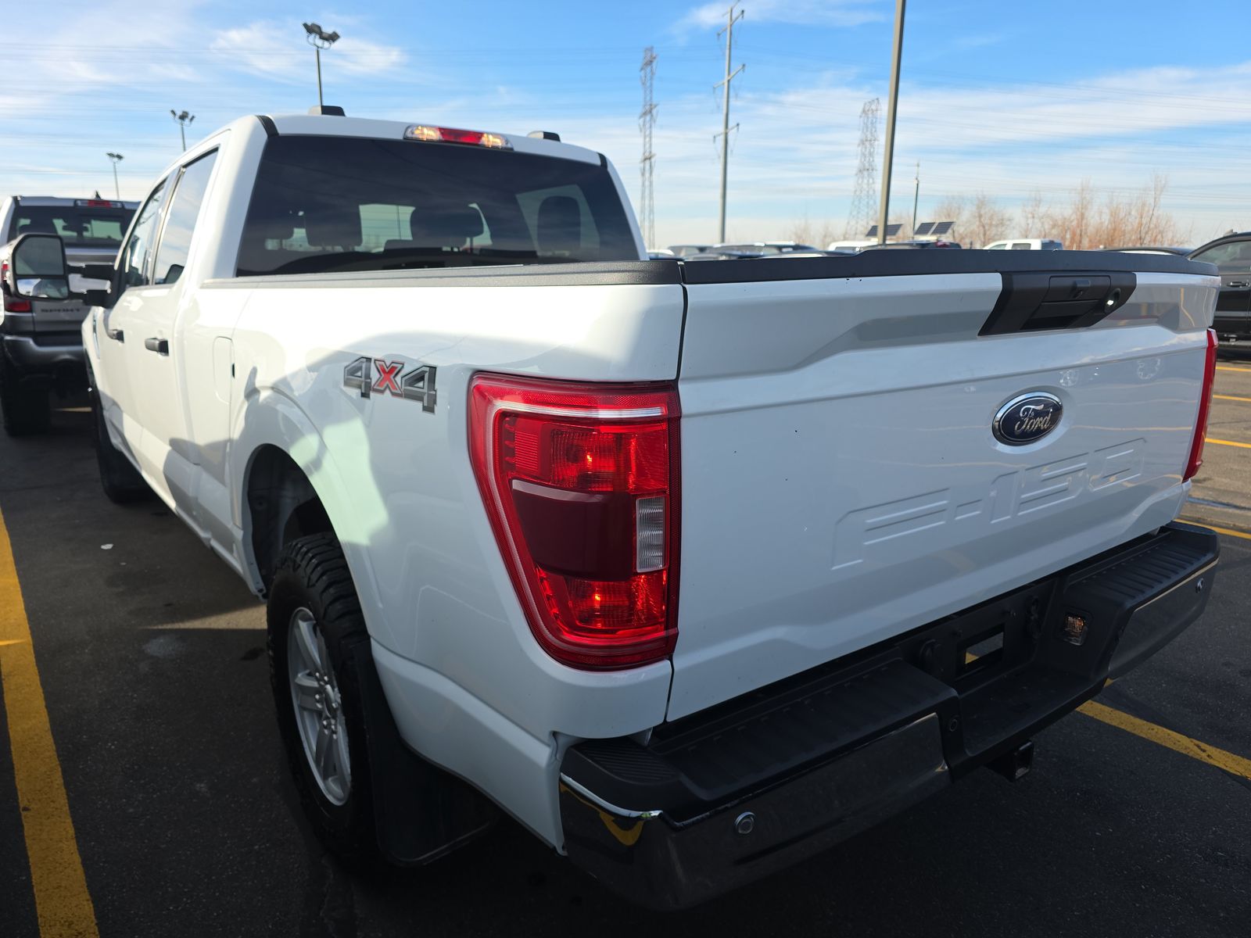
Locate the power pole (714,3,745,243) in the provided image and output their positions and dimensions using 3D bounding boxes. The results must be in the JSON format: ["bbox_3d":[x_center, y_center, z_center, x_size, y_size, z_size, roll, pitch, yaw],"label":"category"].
[{"bbox_3d":[10.948,-34.909,90.093,3.600,28.000,3.000,2,14,6],"label":"power pole"}]

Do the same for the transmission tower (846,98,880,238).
[{"bbox_3d":[60.185,-71.056,209.951,9.000,42.000,9.000,4,14,15],"label":"transmission tower"}]

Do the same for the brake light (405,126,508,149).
[{"bbox_3d":[-0.616,-1.232,3.077,0.430,0.052,0.060,-9,17,-35],"label":"brake light"}]

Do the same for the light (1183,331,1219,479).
[{"bbox_3d":[1.370,-0.181,2.111,0.175,0.370,0.250,-9,17,-35],"label":"light"}]

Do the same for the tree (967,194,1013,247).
[{"bbox_3d":[33.056,-20.988,76.101,4.600,8.000,4.600,6,15,22],"label":"tree"}]

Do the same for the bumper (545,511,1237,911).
[{"bbox_3d":[0.722,0.377,1.598,1.930,0.245,0.220,-9,17,-35],"label":"bumper"}]

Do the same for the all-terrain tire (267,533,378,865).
[{"bbox_3d":[-0.676,0.562,2.079,0.280,0.810,0.810,-9,17,-35],"label":"all-terrain tire"}]

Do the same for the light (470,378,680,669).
[{"bbox_3d":[-0.065,0.058,1.074,0.175,0.370,0.250,-9,17,-35],"label":"light"}]

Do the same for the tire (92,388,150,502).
[{"bbox_3d":[-3.055,-0.214,5.191,0.280,0.810,0.810,-9,17,-35],"label":"tire"}]

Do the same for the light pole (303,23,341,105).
[{"bbox_3d":[-11.373,-11.537,31.732,1.500,10.000,1.200,-4,15,-18],"label":"light pole"}]

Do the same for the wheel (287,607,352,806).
[{"bbox_3d":[-0.674,0.561,2.081,0.210,0.488,0.488,-9,17,-35],"label":"wheel"}]

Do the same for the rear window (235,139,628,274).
[{"bbox_3d":[-0.589,-0.942,3.106,1.650,0.490,0.140,-9,17,-35],"label":"rear window"}]

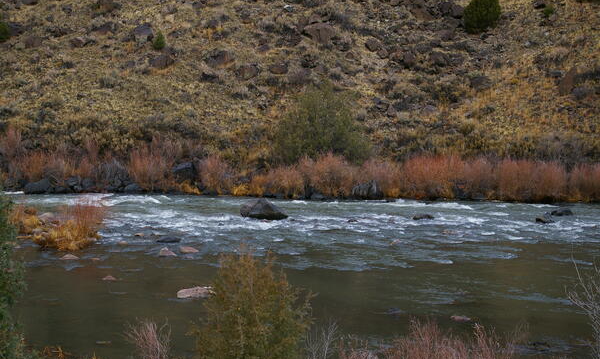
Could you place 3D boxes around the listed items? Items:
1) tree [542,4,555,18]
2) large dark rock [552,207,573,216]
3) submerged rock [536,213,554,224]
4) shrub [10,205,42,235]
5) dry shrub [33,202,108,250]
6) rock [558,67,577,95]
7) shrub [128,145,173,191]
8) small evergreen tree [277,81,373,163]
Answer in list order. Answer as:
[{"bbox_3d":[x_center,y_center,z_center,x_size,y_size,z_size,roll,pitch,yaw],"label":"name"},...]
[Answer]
[{"bbox_3d":[18.151,-12.253,81.251,0.835,0.931,0.835,0,6,0],"label":"tree"},{"bbox_3d":[12.566,1.519,53.612,1.057,0.492,0.846,0,5,0],"label":"large dark rock"},{"bbox_3d":[11.082,1.751,50.569,0.907,0.566,0.725,0,5,0],"label":"submerged rock"},{"bbox_3d":[-11.401,1.633,46.338,1.412,1.196,1.200,0,5,0],"label":"shrub"},{"bbox_3d":[-8.789,1.742,42.729,2.758,1.733,2.206,0,5,0],"label":"dry shrub"},{"bbox_3d":[17.209,-6.305,71.777,1.153,1.816,0.923,0,6,0],"label":"rock"},{"bbox_3d":[-8.469,-0.677,63.200,2.493,2.614,1.994,0,5,0],"label":"shrub"},{"bbox_3d":[1.371,-3.405,68.000,5.851,4.996,5.383,0,5,0],"label":"small evergreen tree"}]

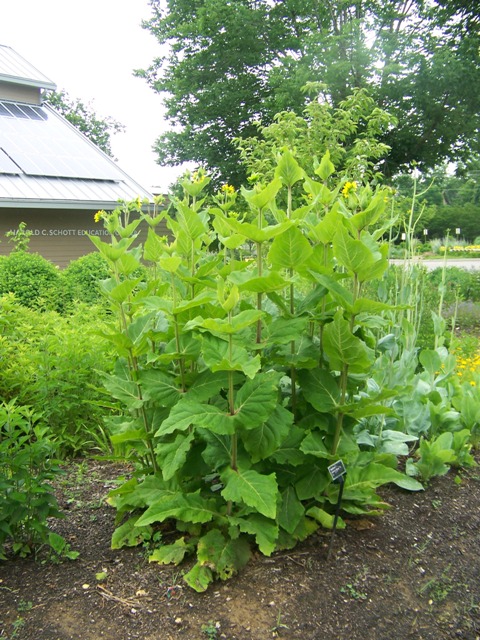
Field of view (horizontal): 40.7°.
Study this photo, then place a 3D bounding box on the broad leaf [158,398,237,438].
[{"bbox_3d":[-0.241,0.506,3.291,0.385,0.090,0.200,-14,49,-15],"label":"broad leaf"}]

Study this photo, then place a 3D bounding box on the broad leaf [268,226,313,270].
[{"bbox_3d":[0.271,-0.381,3.469,0.232,0.245,0.075,0,34,0],"label":"broad leaf"}]

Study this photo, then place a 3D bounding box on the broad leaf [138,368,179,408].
[{"bbox_3d":[-0.439,0.379,3.576,0.230,0.190,0.075,15,-14,2],"label":"broad leaf"}]

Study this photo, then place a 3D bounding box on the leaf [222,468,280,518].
[{"bbox_3d":[0.073,0.857,3.272,0.235,0.090,0.327,-31,54,-23],"label":"leaf"}]

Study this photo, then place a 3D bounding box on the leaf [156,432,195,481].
[{"bbox_3d":[-0.351,0.731,3.466,0.170,0.296,0.080,35,-36,-7],"label":"leaf"}]

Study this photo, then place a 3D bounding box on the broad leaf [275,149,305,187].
[{"bbox_3d":[0.261,-0.811,3.440,0.150,0.205,0.070,-2,26,1],"label":"broad leaf"}]

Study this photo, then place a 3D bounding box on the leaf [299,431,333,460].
[{"bbox_3d":[0.439,0.723,3.668,0.229,0.080,0.180,18,36,-33],"label":"leaf"}]

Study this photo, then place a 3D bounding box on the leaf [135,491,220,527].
[{"bbox_3d":[-0.306,0.929,3.190,0.400,0.060,0.175,-12,49,-3],"label":"leaf"}]

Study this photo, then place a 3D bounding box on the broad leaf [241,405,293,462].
[{"bbox_3d":[0.138,0.609,3.500,0.260,0.344,0.090,14,-27,0],"label":"broad leaf"}]

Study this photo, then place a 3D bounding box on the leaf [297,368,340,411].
[{"bbox_3d":[0.477,0.406,3.785,0.292,0.205,0.080,50,2,30],"label":"leaf"}]

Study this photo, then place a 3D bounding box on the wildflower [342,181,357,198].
[{"bbox_3d":[0.556,-0.663,3.285,0.035,0.075,0.075,17,-6,27],"label":"wildflower"}]

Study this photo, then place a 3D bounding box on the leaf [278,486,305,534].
[{"bbox_3d":[0.257,0.949,3.223,0.135,0.245,0.050,1,-4,-3],"label":"leaf"}]

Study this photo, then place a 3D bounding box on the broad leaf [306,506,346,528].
[{"bbox_3d":[0.469,1.083,3.548,0.218,0.060,0.130,12,38,32],"label":"broad leaf"}]

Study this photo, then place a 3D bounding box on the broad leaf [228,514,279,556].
[{"bbox_3d":[0.090,1.085,3.321,0.190,0.080,0.306,-13,32,-42],"label":"broad leaf"}]

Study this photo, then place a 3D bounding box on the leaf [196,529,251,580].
[{"bbox_3d":[-0.074,1.063,2.920,0.235,0.250,0.080,5,-28,3],"label":"leaf"}]

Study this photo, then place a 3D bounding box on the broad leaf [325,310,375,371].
[{"bbox_3d":[0.550,0.113,3.312,0.235,0.305,0.095,-9,31,-2],"label":"broad leaf"}]

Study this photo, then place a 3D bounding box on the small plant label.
[{"bbox_3d":[0.451,0.694,2.992,0.099,0.060,0.010,-17,-9,-42],"label":"small plant label"}]

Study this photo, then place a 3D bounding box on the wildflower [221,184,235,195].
[{"bbox_3d":[-0.078,-0.817,4.050,0.085,0.062,0.080,0,8,0],"label":"wildflower"}]

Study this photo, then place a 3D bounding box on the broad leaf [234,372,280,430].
[{"bbox_3d":[0.087,0.407,3.230,0.205,0.270,0.080,37,-12,14],"label":"broad leaf"}]

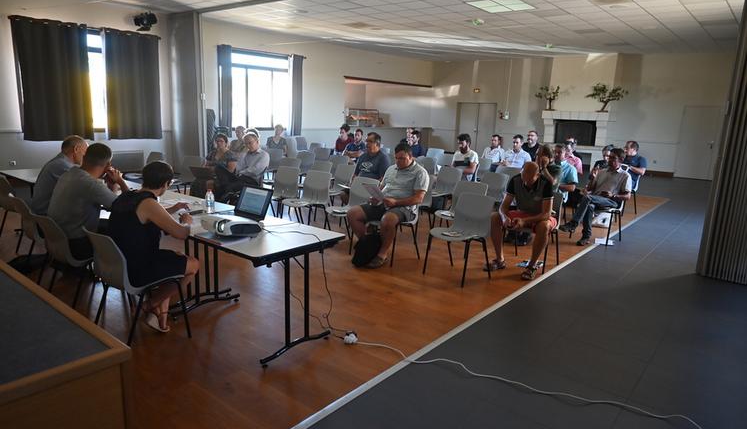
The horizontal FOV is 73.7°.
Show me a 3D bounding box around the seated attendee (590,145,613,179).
[{"bbox_3d":[3.345,-0.411,7.460,0.820,1.240,0.550,-9,16,-42],"label":"seated attendee"}]

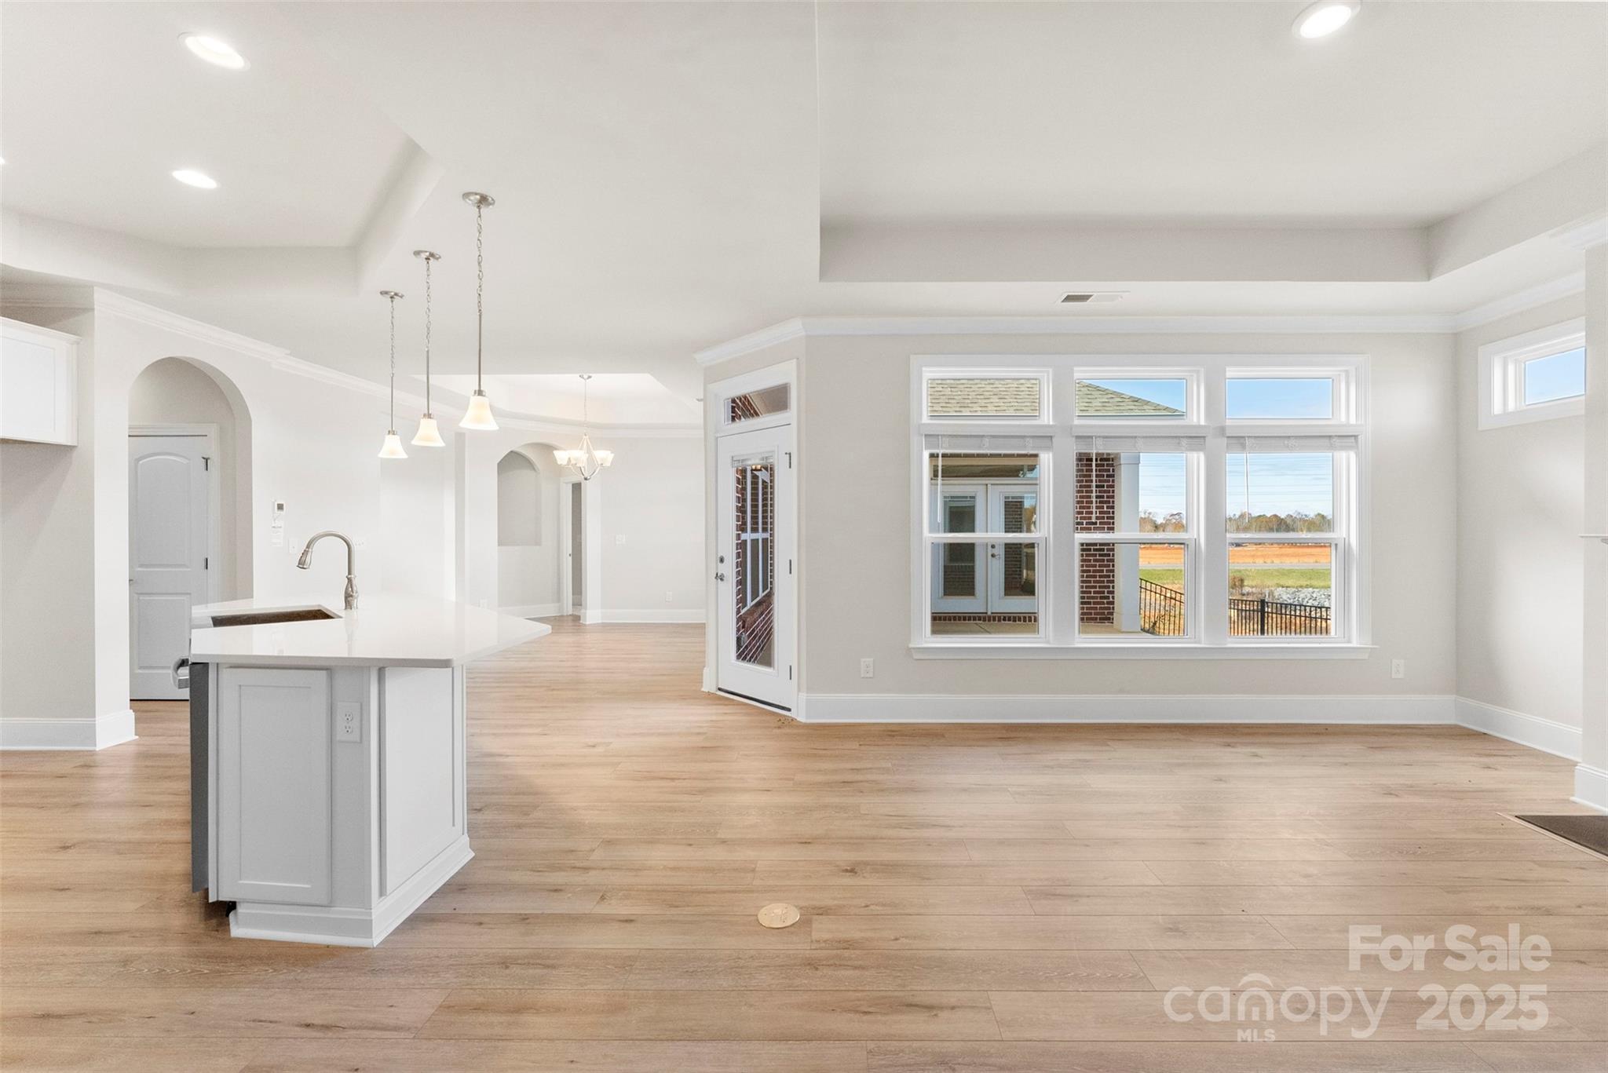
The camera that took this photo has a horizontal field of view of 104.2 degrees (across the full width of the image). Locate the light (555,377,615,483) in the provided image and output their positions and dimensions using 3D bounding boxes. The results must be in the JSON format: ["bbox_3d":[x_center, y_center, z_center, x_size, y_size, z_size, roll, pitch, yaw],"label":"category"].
[{"bbox_3d":[-2.447,-1.217,6.970,0.660,1.190,0.660,0,0,0],"label":"light"}]

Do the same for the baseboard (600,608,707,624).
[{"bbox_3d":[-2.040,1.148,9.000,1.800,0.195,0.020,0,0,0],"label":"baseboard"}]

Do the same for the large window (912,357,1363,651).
[{"bbox_3d":[2.270,-0.225,4.310,3.070,2.020,0.140,0,0,1],"label":"large window"}]

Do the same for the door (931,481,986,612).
[{"bbox_3d":[2.450,0.205,9.920,0.900,2.040,0.060,0,0,0],"label":"door"}]

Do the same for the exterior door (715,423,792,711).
[{"bbox_3d":[-0.380,0.236,4.750,0.060,2.040,0.910,0,0,-44],"label":"exterior door"}]

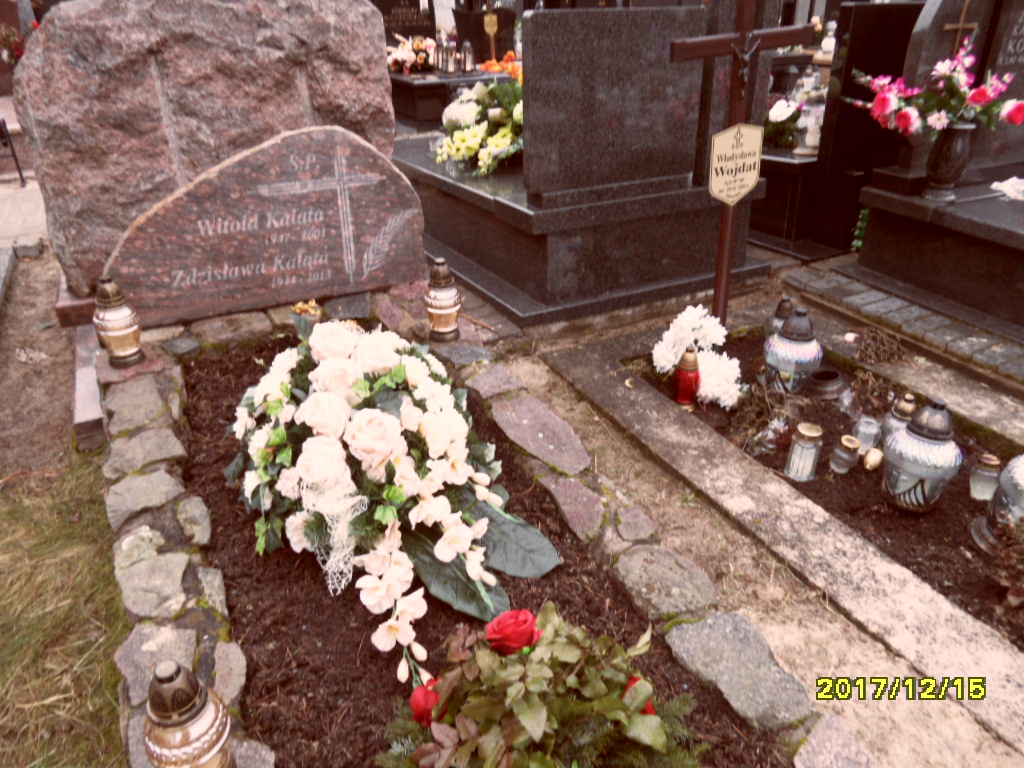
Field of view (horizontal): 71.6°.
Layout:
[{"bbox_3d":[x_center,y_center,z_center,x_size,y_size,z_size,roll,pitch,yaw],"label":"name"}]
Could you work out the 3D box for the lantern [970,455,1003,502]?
[{"bbox_3d":[1.188,0.235,1.774,0.080,0.115,0.080,-13,26,-19],"label":"lantern"}]

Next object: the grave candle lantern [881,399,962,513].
[{"bbox_3d":[0.936,0.159,1.572,0.157,0.277,0.157,-14,28,-22],"label":"grave candle lantern"}]

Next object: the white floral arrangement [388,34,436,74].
[{"bbox_3d":[-1.051,-3.481,7.500,0.500,0.420,0.420,-14,28,-22],"label":"white floral arrangement"}]

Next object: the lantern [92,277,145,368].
[{"bbox_3d":[-1.355,-0.210,2.406,0.138,0.300,0.138,-14,28,-22],"label":"lantern"}]

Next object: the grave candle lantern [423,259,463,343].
[{"bbox_3d":[-0.260,-0.312,2.568,0.132,0.293,0.132,-2,26,1],"label":"grave candle lantern"}]

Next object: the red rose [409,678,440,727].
[{"bbox_3d":[-0.133,0.484,1.080,0.055,0.075,0.055,-14,28,-22],"label":"red rose"}]

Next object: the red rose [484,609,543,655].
[{"bbox_3d":[0.002,0.377,1.080,0.085,0.070,0.085,-3,25,1],"label":"red rose"}]

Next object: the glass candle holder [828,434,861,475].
[{"bbox_3d":[0.903,0.188,1.931,0.075,0.105,0.075,-6,24,-21],"label":"glass candle holder"}]

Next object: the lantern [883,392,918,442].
[{"bbox_3d":[0.995,0.103,1.808,0.090,0.170,0.090,-14,28,-22],"label":"lantern"}]

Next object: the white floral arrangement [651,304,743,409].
[{"bbox_3d":[0.613,-0.091,2.360,0.300,0.270,0.260,-13,26,-19],"label":"white floral arrangement"}]

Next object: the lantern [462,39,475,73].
[{"bbox_3d":[-0.478,-3.592,7.800,0.135,0.360,0.135,-14,28,-22],"label":"lantern"}]

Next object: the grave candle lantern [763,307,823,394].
[{"bbox_3d":[0.856,-0.104,2.130,0.160,0.275,0.160,-14,28,-22],"label":"grave candle lantern"}]

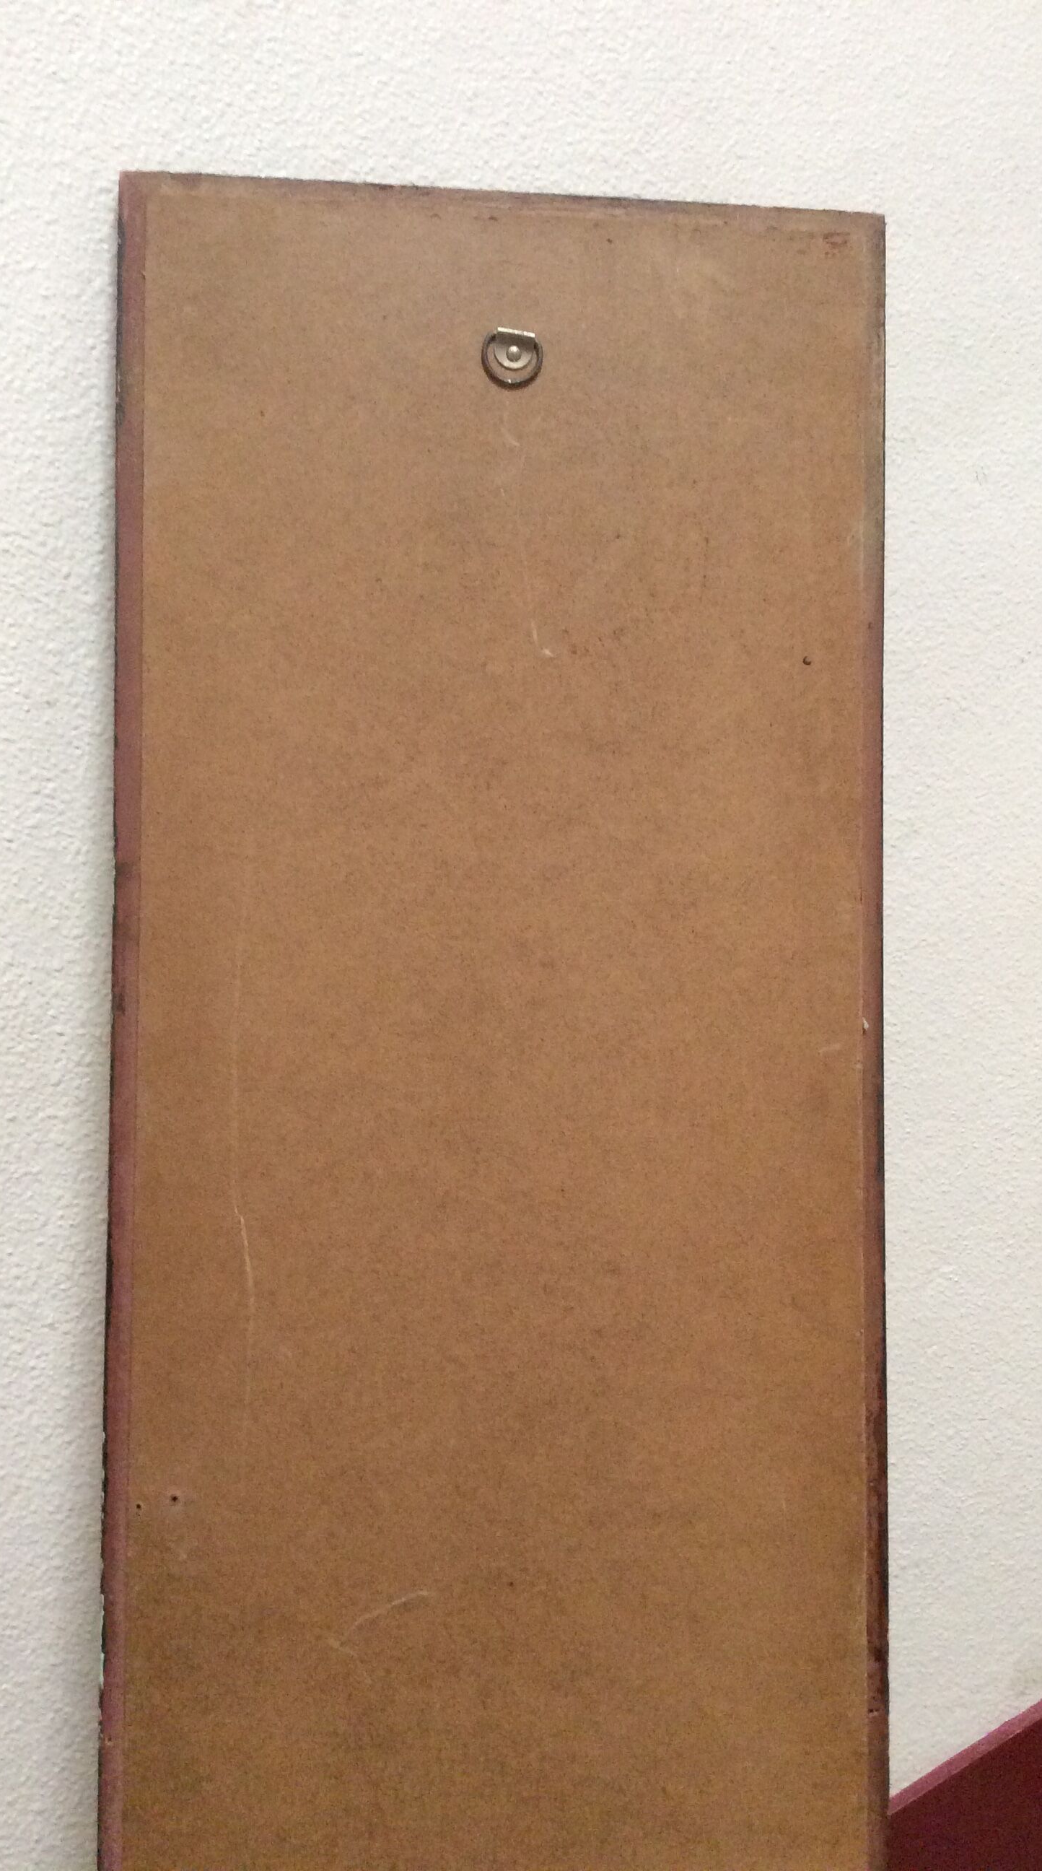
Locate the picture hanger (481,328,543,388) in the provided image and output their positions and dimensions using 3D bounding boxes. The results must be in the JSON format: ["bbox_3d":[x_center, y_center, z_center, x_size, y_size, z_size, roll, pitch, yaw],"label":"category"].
[{"bbox_3d":[-0.004,-0.242,0.725,0.025,0.025,0.005,6,-3,-6],"label":"picture hanger"}]

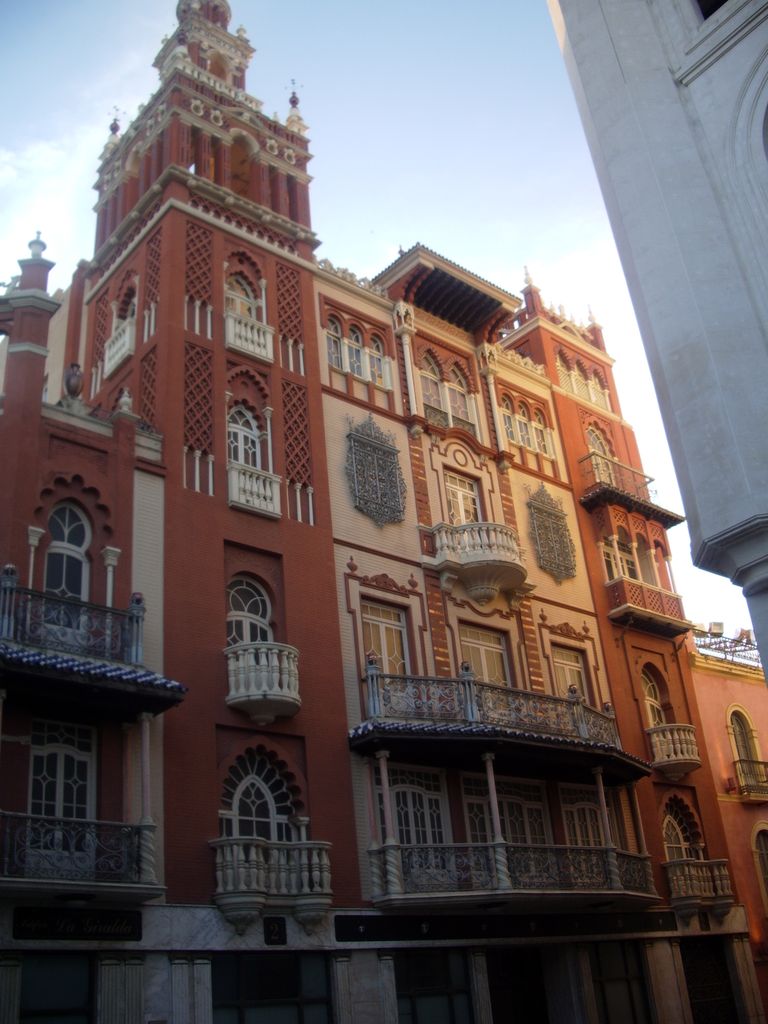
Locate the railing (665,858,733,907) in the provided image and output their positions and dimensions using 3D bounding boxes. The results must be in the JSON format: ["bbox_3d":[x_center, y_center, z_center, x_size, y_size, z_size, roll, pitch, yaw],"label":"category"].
[{"bbox_3d":[8.477,9.794,27.332,2.512,1.010,0.570,18,-35,-39],"label":"railing"}]

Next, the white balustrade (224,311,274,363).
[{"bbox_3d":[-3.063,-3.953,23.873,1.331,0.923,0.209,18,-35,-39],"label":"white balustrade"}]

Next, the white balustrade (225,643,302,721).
[{"bbox_3d":[-2.176,3.346,20.128,1.648,1.344,0.720,18,-35,-39],"label":"white balustrade"}]

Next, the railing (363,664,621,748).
[{"bbox_3d":[3.223,4.900,25.620,8.807,1.273,1.140,18,-35,-39],"label":"railing"}]

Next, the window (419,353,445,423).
[{"bbox_3d":[1.385,-3.445,28.642,0.920,2.300,0.220,18,-35,-38],"label":"window"}]

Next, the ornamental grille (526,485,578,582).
[{"bbox_3d":[5.056,0.595,31.078,2.046,3.366,0.300,18,-35,-40],"label":"ornamental grille"}]

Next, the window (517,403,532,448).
[{"bbox_3d":[4.185,-2.625,30.946,0.659,1.706,0.188,18,-35,-39],"label":"window"}]

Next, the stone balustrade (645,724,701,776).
[{"bbox_3d":[8.118,6.518,28.504,1.740,1.210,0.750,18,-35,-38],"label":"stone balustrade"}]

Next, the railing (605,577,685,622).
[{"bbox_3d":[7.885,2.750,30.970,3.130,0.890,0.680,18,-35,-39],"label":"railing"}]

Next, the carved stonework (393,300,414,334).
[{"bbox_3d":[0.547,-5.224,28.300,0.416,1.110,0.398,18,-35,-39],"label":"carved stonework"}]

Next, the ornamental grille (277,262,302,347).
[{"bbox_3d":[-2.360,-5.142,25.716,0.696,2.314,0.120,18,-35,-39],"label":"ornamental grille"}]

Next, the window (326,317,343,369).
[{"bbox_3d":[-1.323,-4.539,27.707,0.580,1.751,0.224,18,-35,-39],"label":"window"}]

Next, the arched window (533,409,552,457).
[{"bbox_3d":[4.767,-2.435,31.447,0.691,1.706,0.188,18,-35,-39],"label":"arched window"}]

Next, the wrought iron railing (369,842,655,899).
[{"bbox_3d":[3.521,7.852,22.544,8.900,0.950,1.350,18,-35,-38],"label":"wrought iron railing"}]

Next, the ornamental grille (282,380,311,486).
[{"bbox_3d":[-2.008,-1.822,23.835,0.764,2.763,0.126,18,-35,-39],"label":"ornamental grille"}]

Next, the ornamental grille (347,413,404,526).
[{"bbox_3d":[-0.138,-1.016,25.059,1.853,3.203,0.314,18,-35,-39],"label":"ornamental grille"}]

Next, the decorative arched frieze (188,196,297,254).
[{"bbox_3d":[-3.472,-7.120,25.767,3.232,0.544,0.180,18,-35,-39],"label":"decorative arched frieze"}]

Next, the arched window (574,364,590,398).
[{"bbox_3d":[6.506,-4.346,34.467,0.680,1.216,0.220,18,-35,-39],"label":"arched window"}]

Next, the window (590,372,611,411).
[{"bbox_3d":[7.262,-4.170,35.191,0.858,1.601,0.230,18,-35,-39],"label":"window"}]

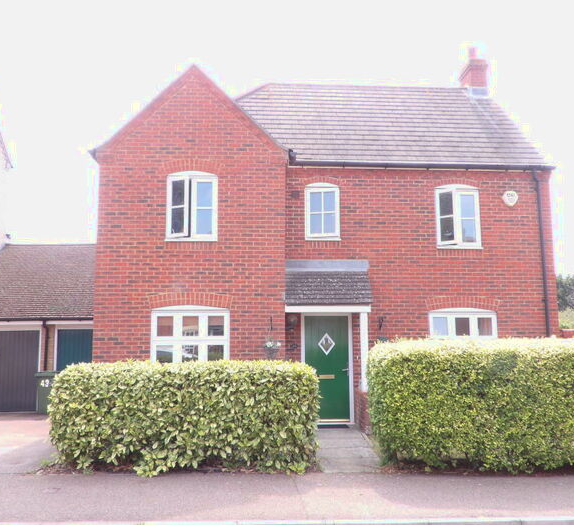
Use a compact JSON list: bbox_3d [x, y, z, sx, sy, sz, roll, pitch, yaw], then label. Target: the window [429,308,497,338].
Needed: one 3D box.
[{"bbox_3d":[3.413,1.531,10.982,1.353,1.270,0.120,0,-7,-3],"label":"window"}]

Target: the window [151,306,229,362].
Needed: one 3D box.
[{"bbox_3d":[-1.699,1.406,9.981,1.367,1.270,0.120,0,-7,-3],"label":"window"}]

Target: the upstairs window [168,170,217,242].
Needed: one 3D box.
[{"bbox_3d":[-1.713,-1.004,10.251,0.914,1.288,0.150,0,-7,-3],"label":"upstairs window"}]

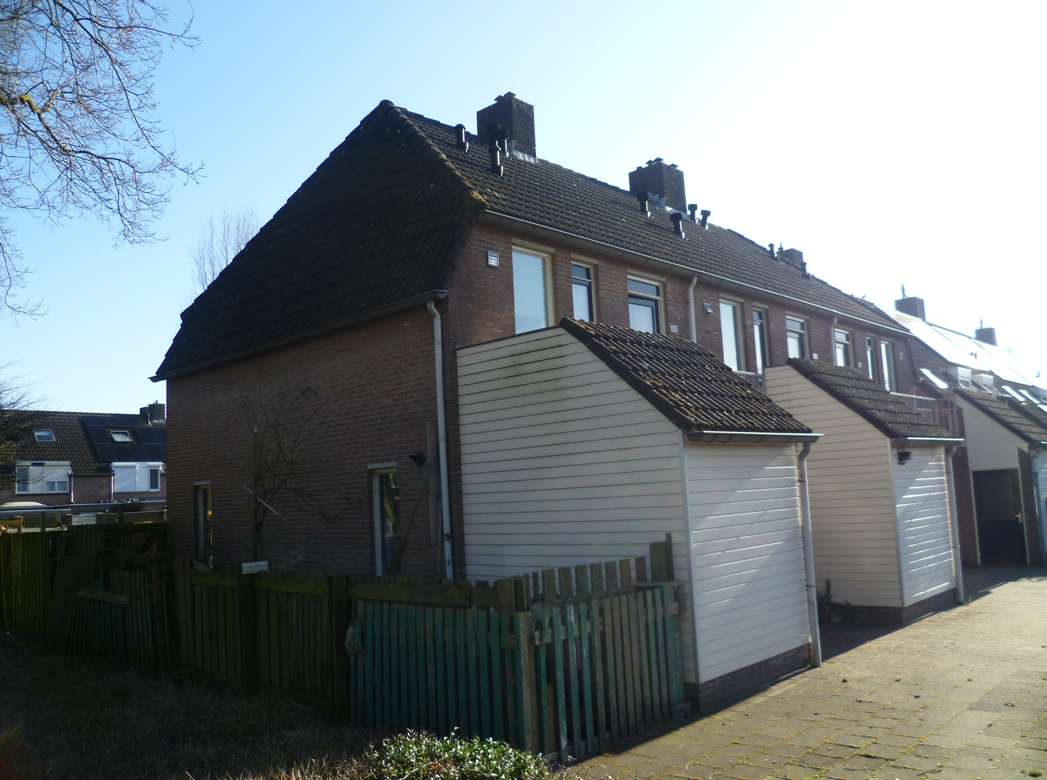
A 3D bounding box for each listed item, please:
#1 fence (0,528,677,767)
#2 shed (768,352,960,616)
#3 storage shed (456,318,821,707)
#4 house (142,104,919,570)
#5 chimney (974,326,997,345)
[{"bbox_3d":[-3.890,2.640,11.133,12.960,1.747,1.882,-10,-10,43],"label":"fence"},{"bbox_3d":[4.787,1.468,13.126,2.995,3.706,2.688,-10,-10,43],"label":"shed"},{"bbox_3d":[1.315,1.181,9.444,3.053,3.706,2.688,-10,-10,43],"label":"storage shed"},{"bbox_3d":[1.510,-0.725,17.683,7.872,9.504,15.187,-10,-10,43],"label":"house"},{"bbox_3d":[22.649,-2.610,41.580,0.786,0.968,0.685,-10,-10,43],"label":"chimney"}]

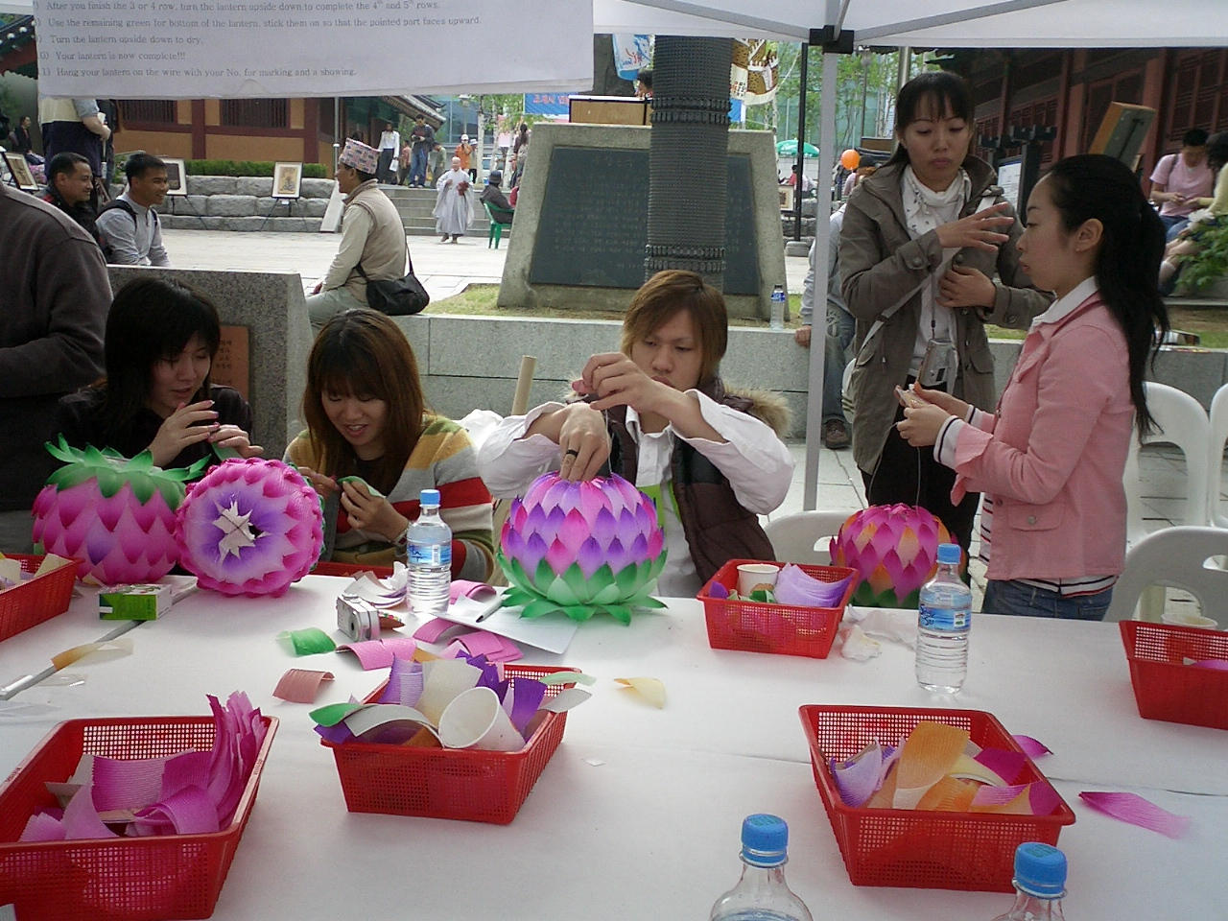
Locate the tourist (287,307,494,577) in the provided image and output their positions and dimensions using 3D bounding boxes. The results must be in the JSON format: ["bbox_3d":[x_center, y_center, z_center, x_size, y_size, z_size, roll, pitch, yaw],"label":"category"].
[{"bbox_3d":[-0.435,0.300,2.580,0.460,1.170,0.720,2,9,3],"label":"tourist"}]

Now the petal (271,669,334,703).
[{"bbox_3d":[-0.390,0.276,1.655,0.065,0.023,0.094,2,8,3],"label":"petal"}]

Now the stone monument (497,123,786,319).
[{"bbox_3d":[0.170,-1.300,7.100,1.520,1.020,0.550,2,9,0],"label":"stone monument"}]

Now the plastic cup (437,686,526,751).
[{"bbox_3d":[-0.130,0.287,1.365,0.073,0.077,0.073,0,51,35],"label":"plastic cup"}]

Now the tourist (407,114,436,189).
[{"bbox_3d":[-4.418,-7.071,30.000,0.560,1.720,0.420,3,9,11],"label":"tourist"}]

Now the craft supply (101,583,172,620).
[{"bbox_3d":[-0.725,0.214,1.996,0.083,0.040,0.068,1,8,0],"label":"craft supply"}]

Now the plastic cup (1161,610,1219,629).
[{"bbox_3d":[0.805,0.260,1.834,0.076,0.080,0.076,2,8,0],"label":"plastic cup"}]

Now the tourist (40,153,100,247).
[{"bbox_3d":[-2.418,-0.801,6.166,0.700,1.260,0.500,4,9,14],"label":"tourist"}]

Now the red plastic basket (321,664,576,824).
[{"bbox_3d":[-0.162,0.297,1.415,0.215,0.078,0.287,3,9,7],"label":"red plastic basket"}]

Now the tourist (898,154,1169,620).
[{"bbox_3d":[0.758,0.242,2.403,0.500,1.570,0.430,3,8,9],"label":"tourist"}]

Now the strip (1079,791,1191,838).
[{"bbox_3d":[0.537,0.358,1.341,0.062,0.013,0.108,-6,11,-42],"label":"strip"}]

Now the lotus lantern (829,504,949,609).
[{"bbox_3d":[0.512,0.179,2.420,0.223,0.205,0.223,1,8,0],"label":"lotus lantern"}]

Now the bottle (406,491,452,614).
[{"bbox_3d":[-0.286,0.140,2.045,0.069,0.195,0.069,1,8,0],"label":"bottle"}]

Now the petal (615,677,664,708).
[{"bbox_3d":[0.034,0.292,1.673,0.066,0.021,0.070,1,8,0],"label":"petal"}]

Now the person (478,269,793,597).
[{"bbox_3d":[0.046,0.302,2.390,0.580,1.250,0.660,3,9,11],"label":"person"}]

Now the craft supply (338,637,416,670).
[{"bbox_3d":[-0.347,0.282,1.925,0.100,0.025,0.100,-2,8,-25],"label":"craft supply"}]

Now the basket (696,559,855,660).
[{"bbox_3d":[0.253,0.223,1.989,0.204,0.078,0.283,4,8,14],"label":"basket"}]

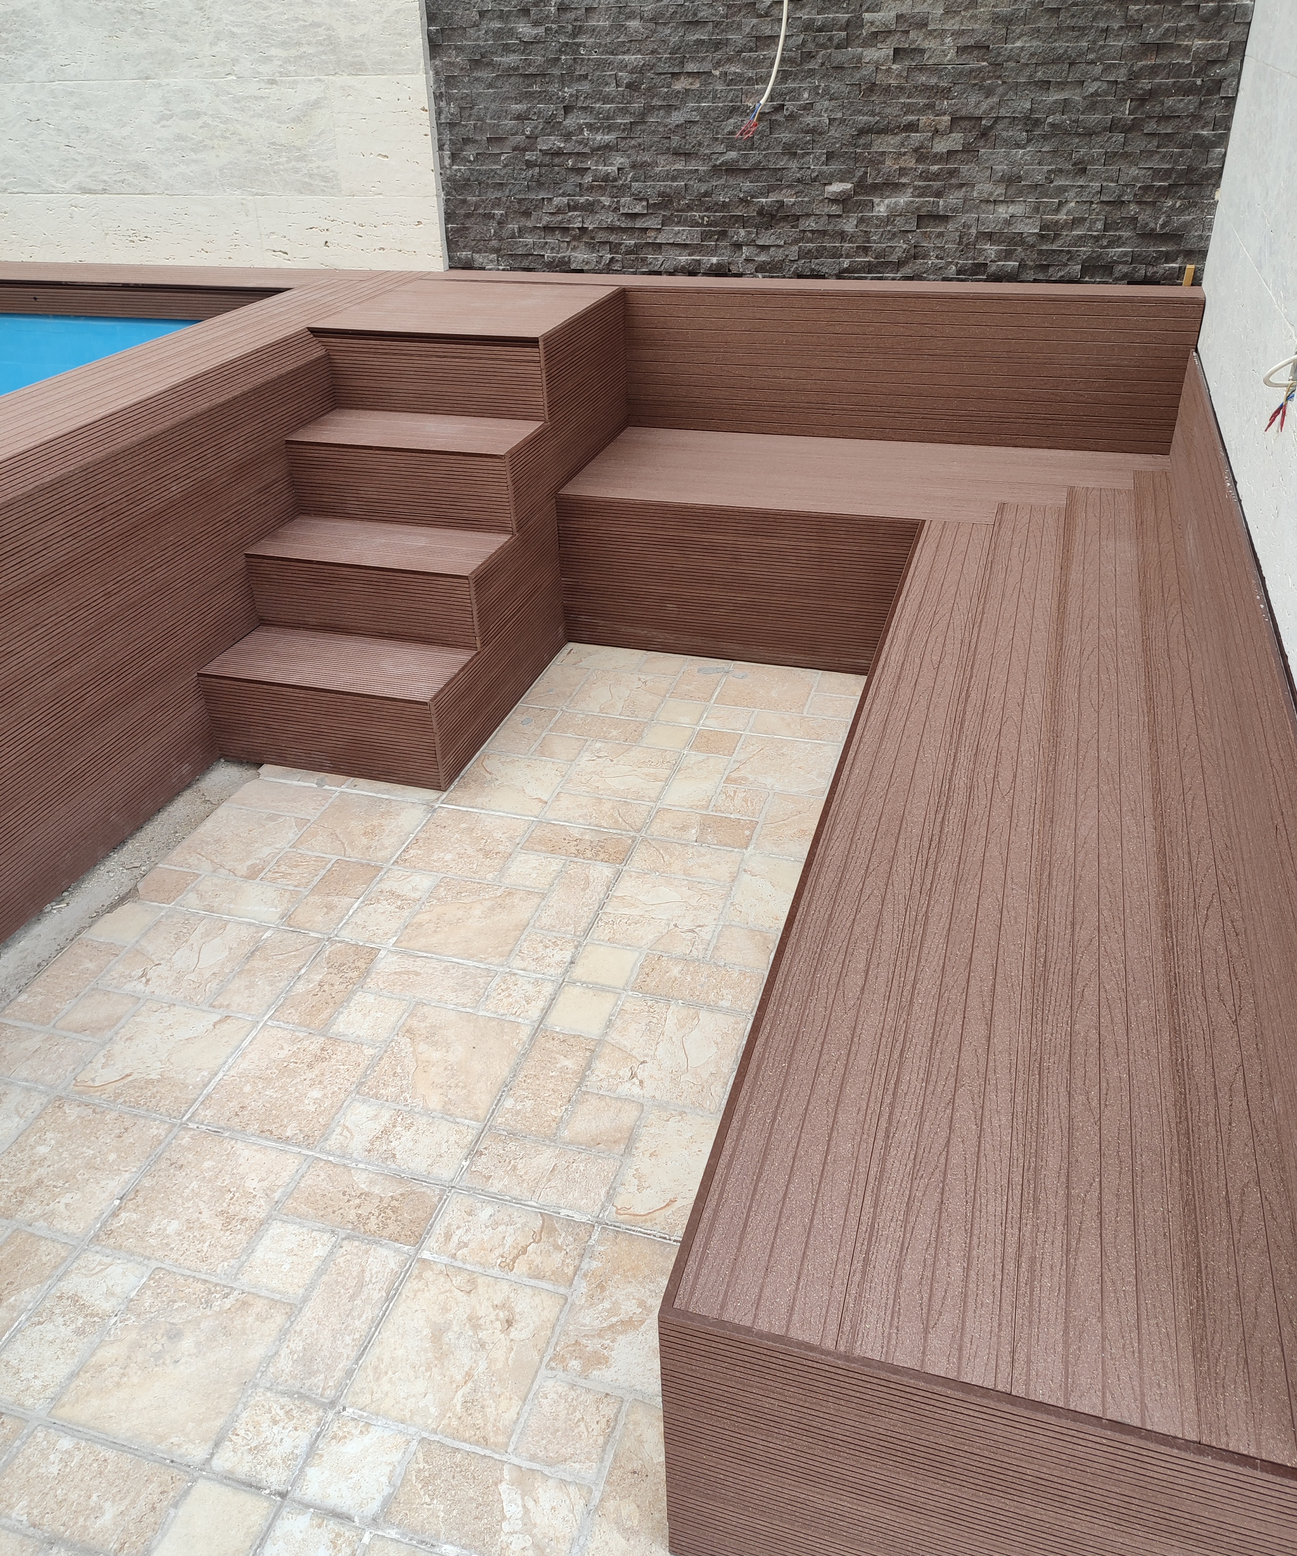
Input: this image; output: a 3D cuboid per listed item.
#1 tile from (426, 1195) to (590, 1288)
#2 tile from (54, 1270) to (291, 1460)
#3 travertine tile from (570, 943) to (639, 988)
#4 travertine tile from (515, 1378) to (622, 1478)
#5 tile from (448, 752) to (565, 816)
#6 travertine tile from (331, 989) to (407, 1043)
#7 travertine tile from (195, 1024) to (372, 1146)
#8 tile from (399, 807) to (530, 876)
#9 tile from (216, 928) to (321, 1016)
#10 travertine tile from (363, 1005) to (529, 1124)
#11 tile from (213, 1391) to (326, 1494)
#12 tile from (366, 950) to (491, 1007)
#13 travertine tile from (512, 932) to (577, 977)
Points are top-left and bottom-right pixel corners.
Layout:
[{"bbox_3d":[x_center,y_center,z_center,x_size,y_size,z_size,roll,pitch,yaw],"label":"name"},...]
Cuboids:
[{"bbox_3d":[-0.192,0.640,1.652,0.211,0.013,0.102,8,34,16],"label":"tile"},{"bbox_3d":[-0.592,0.735,1.511,0.212,0.012,0.203,7,34,16],"label":"tile"},{"bbox_3d":[-0.076,0.333,2.101,0.093,0.012,0.095,7,34,16],"label":"travertine tile"},{"bbox_3d":[-0.094,0.773,1.423,0.104,0.012,0.098,8,34,15],"label":"travertine tile"},{"bbox_3d":[-0.307,0.018,2.634,0.218,0.012,0.217,8,34,15],"label":"tile"},{"bbox_3d":[-0.469,0.408,2.025,0.106,0.012,0.102,8,34,15],"label":"travertine tile"},{"bbox_3d":[-0.571,0.490,1.904,0.195,0.014,0.213,7,34,16],"label":"travertine tile"},{"bbox_3d":[-0.372,0.136,2.451,0.207,0.014,0.207,7,34,16],"label":"tile"},{"bbox_3d":[-0.672,0.349,2.132,0.103,0.012,0.213,8,34,15],"label":"tile"},{"bbox_3d":[-0.324,0.459,1.935,0.219,0.012,0.214,8,34,15],"label":"travertine tile"},{"bbox_3d":[-0.450,0.791,1.431,0.102,0.013,0.103,8,34,16],"label":"tile"},{"bbox_3d":[-0.383,0.358,2.107,0.217,0.012,0.103,8,34,15],"label":"tile"},{"bbox_3d":[-0.188,0.321,2.153,0.104,0.012,0.103,8,34,15],"label":"travertine tile"}]

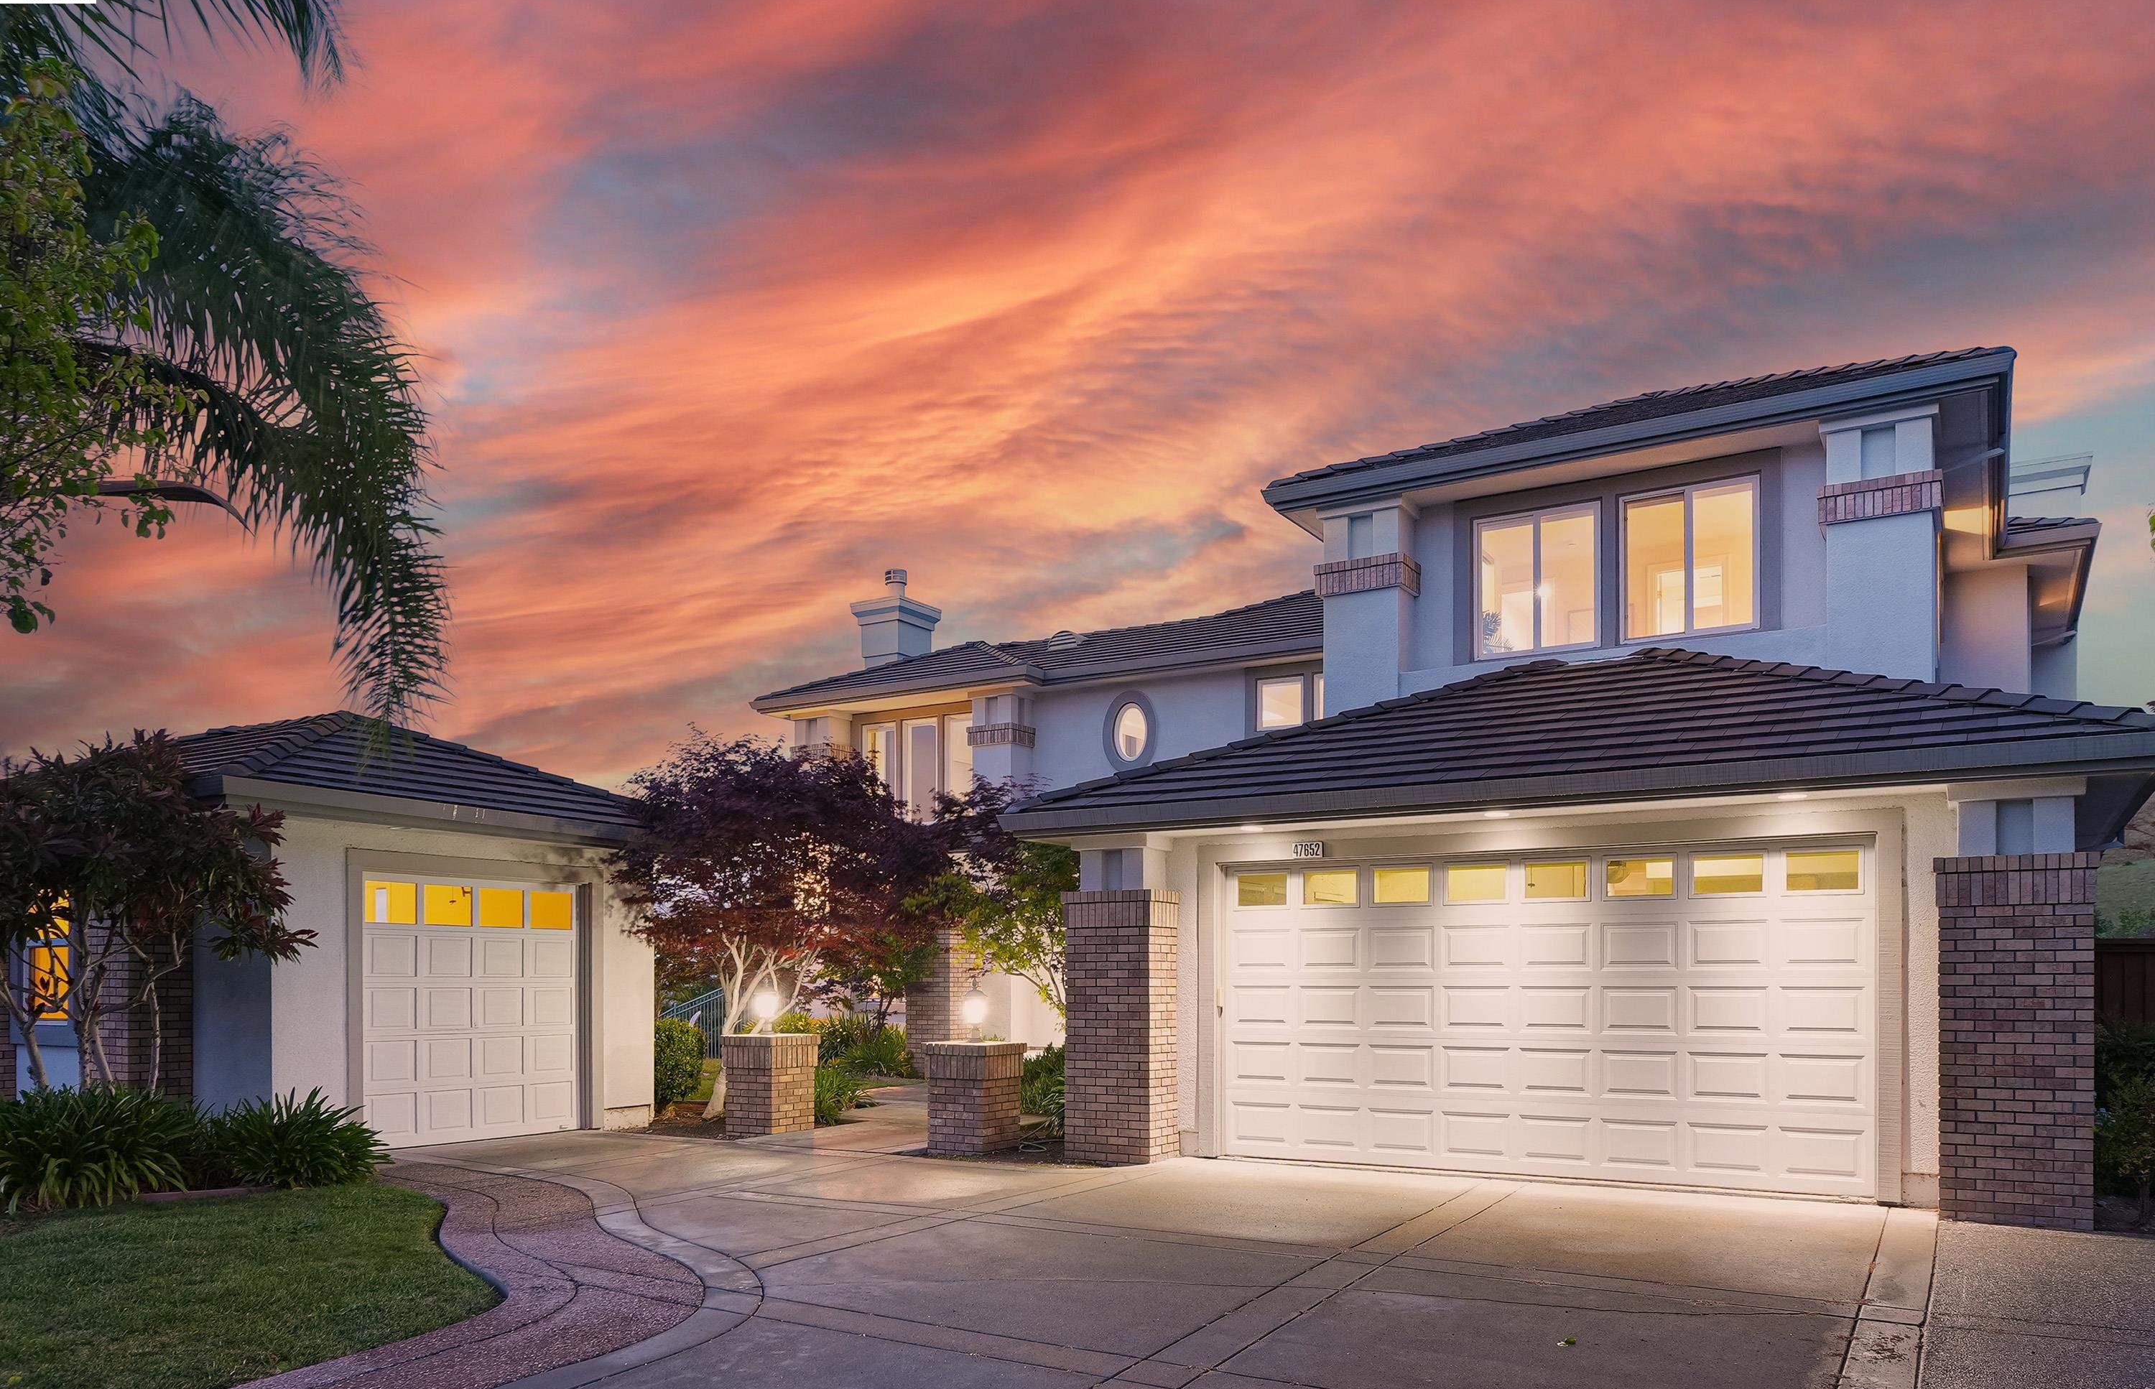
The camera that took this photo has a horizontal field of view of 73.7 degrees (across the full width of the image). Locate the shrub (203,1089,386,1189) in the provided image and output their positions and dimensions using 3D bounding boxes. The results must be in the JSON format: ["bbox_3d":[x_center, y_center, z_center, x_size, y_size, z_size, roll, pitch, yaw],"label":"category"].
[{"bbox_3d":[-5.888,3.339,10.800,1.380,0.770,1.250,3,-6,-29],"label":"shrub"}]

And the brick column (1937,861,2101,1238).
[{"bbox_3d":[5.950,2.180,9.120,0.860,2.240,0.740,-3,-6,29],"label":"brick column"}]

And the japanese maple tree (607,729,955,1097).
[{"bbox_3d":[-3.222,2.469,15.500,3.700,4.150,3.500,1,-5,-12],"label":"japanese maple tree"}]

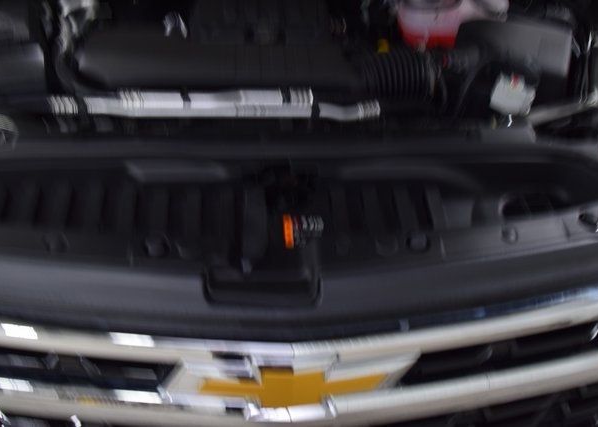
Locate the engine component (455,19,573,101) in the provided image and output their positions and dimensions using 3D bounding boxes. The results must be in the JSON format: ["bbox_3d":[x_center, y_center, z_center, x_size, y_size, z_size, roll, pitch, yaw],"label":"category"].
[{"bbox_3d":[0.419,-0.299,1.250,0.205,0.110,0.155,0,36,0],"label":"engine component"}]

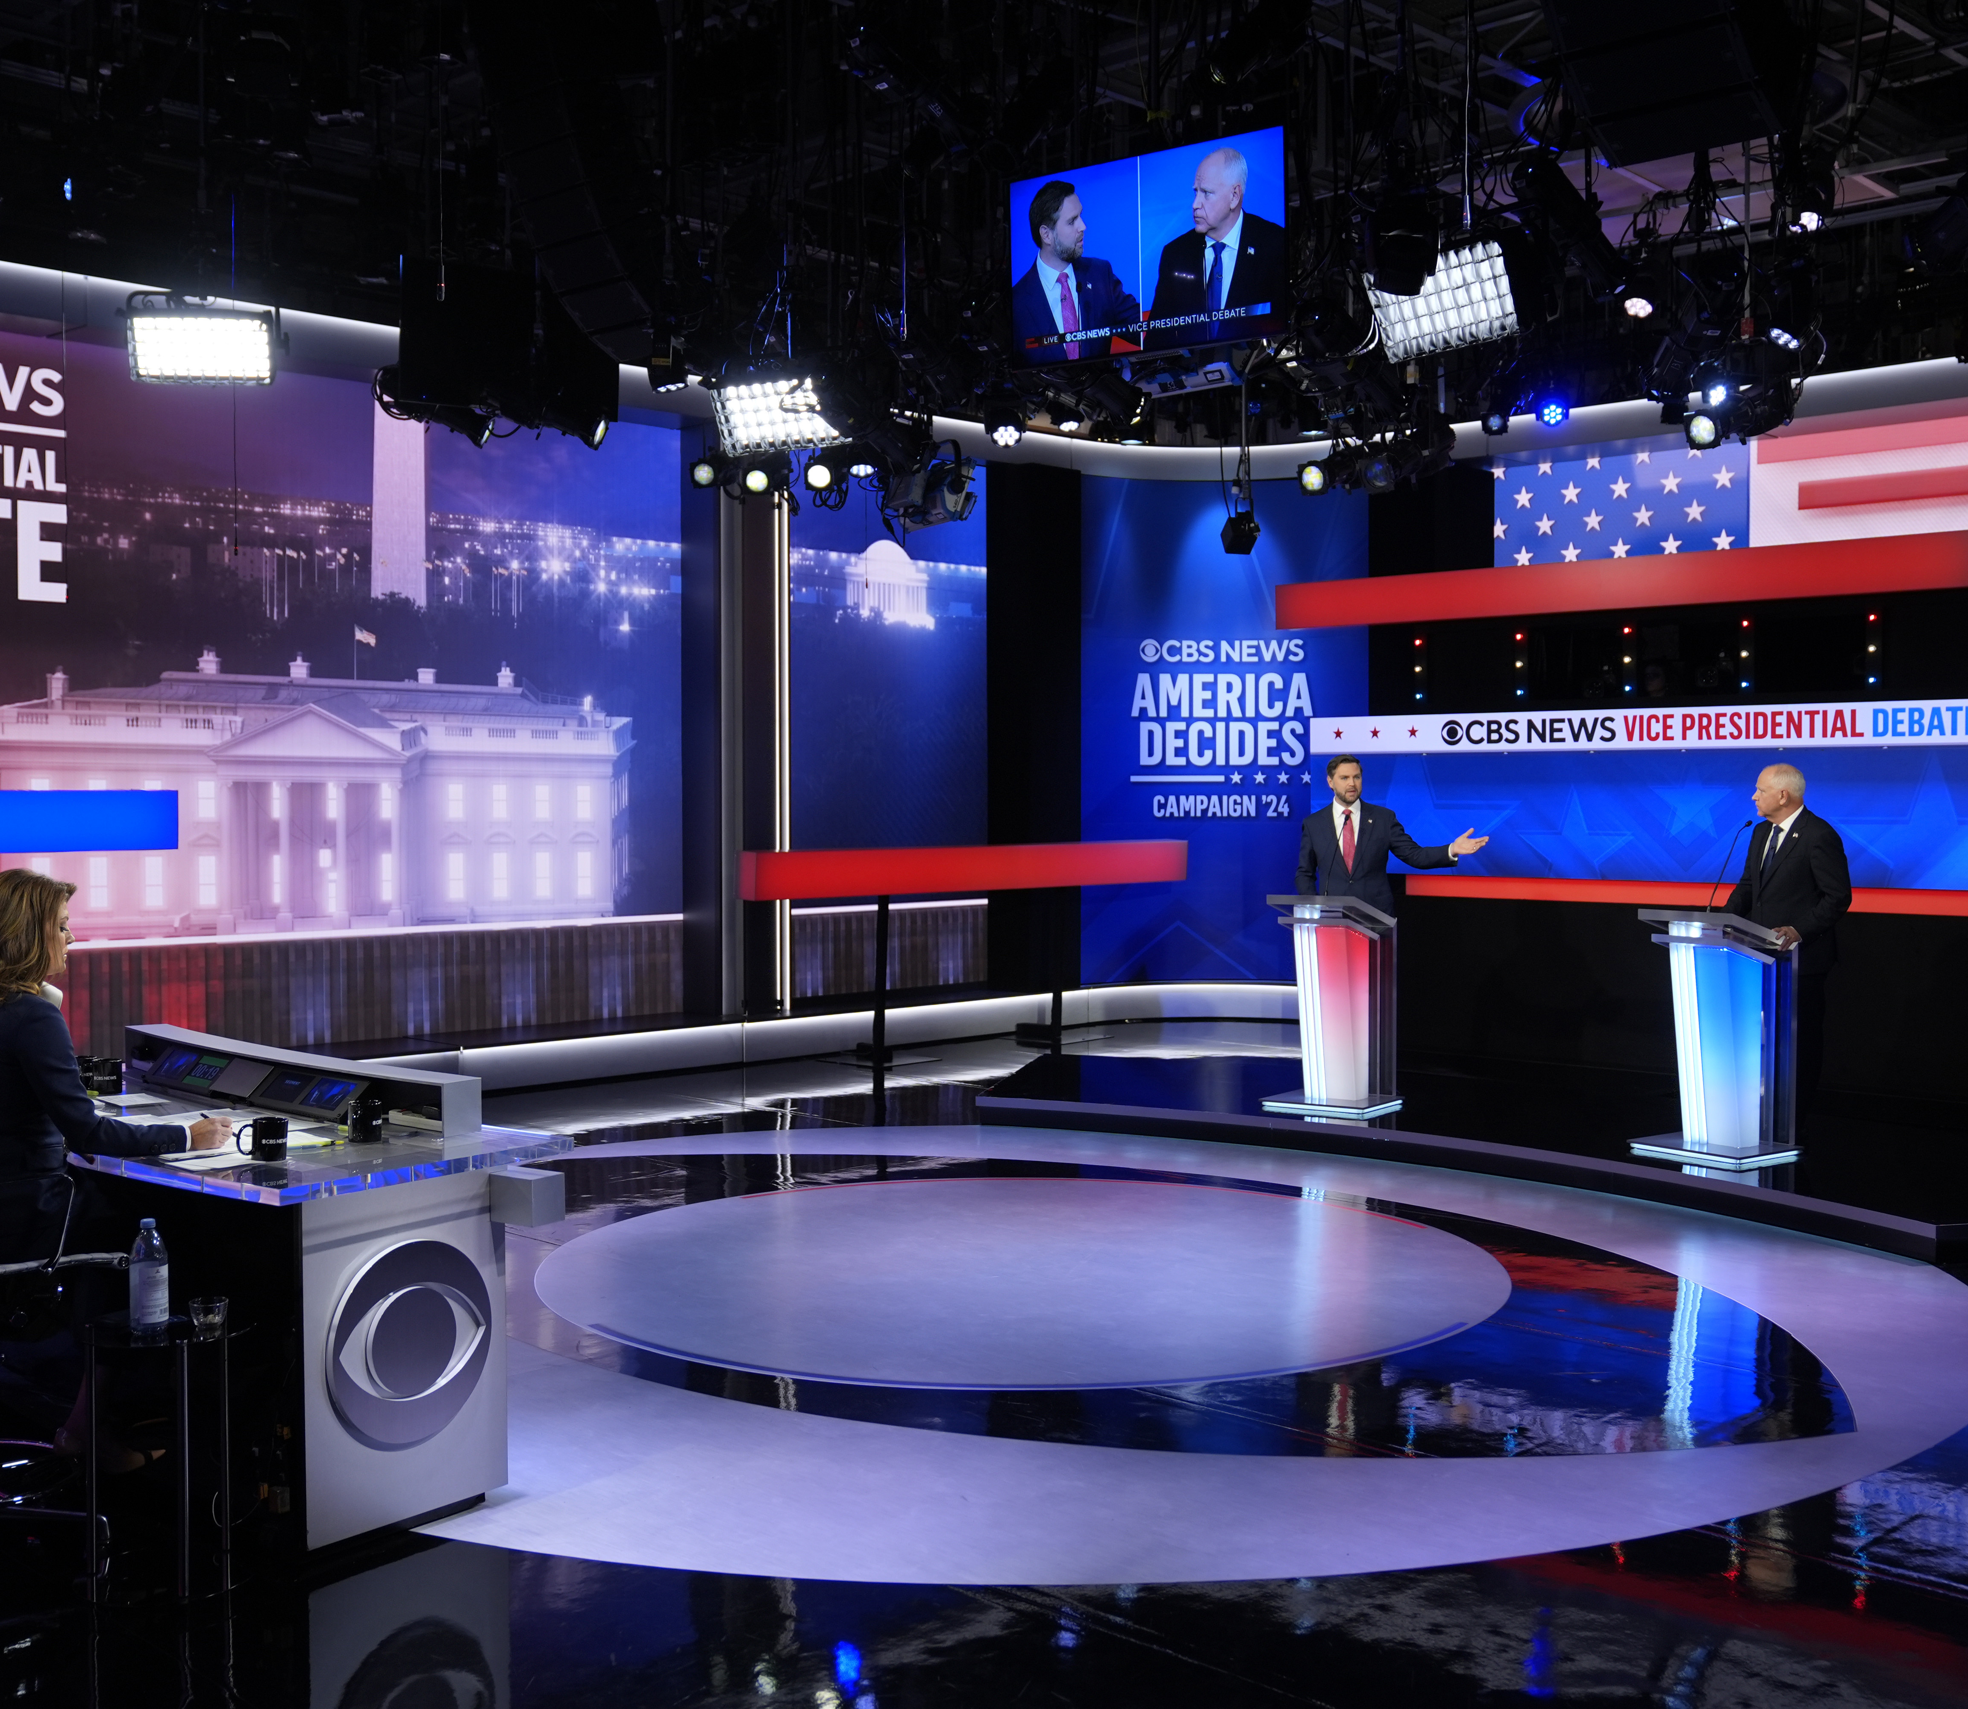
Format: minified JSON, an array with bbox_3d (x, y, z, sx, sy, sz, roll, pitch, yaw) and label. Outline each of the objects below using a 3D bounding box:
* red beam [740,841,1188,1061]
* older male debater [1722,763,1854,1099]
[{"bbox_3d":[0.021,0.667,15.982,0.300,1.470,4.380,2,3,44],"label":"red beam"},{"bbox_3d":[3.840,0.488,10.592,0.440,1.840,0.540,-1,2,-28],"label":"older male debater"}]

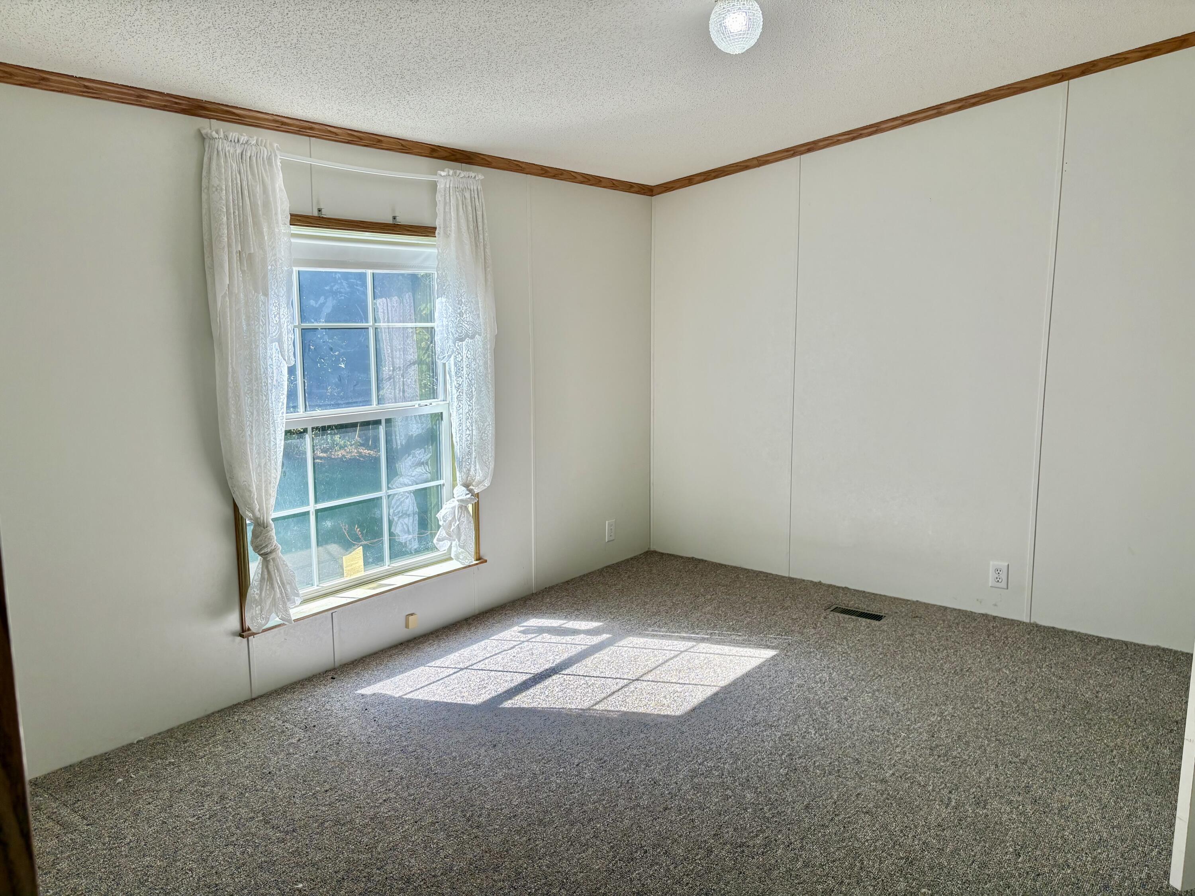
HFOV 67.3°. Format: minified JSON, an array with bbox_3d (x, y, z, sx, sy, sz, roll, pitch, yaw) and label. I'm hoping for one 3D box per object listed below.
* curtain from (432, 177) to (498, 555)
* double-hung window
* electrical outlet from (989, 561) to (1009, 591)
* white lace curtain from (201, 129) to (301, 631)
[{"bbox_3d":[-0.589,-0.334,4.069,0.110,1.778,0.375,6,11,37],"label":"curtain"},{"bbox_3d":[-1.068,-0.141,3.793,0.080,1.498,1.170,6,11,37],"label":"double-hung window"},{"bbox_3d":[1.899,0.604,4.243,0.081,0.122,0.009,6,11,37],"label":"electrical outlet"},{"bbox_3d":[-1.234,-0.206,3.244,0.110,1.794,0.305,6,11,37],"label":"white lace curtain"}]

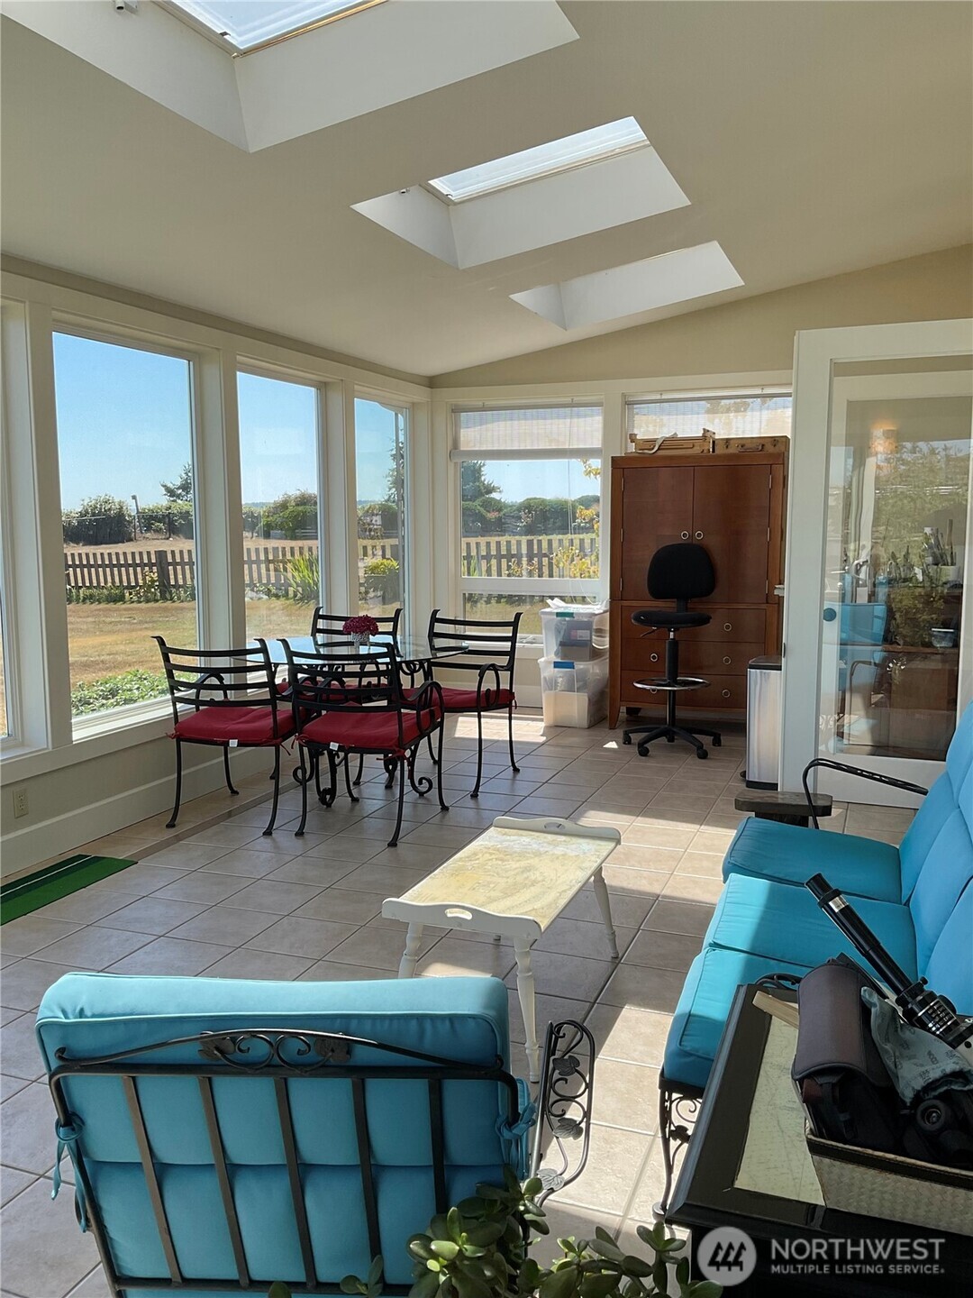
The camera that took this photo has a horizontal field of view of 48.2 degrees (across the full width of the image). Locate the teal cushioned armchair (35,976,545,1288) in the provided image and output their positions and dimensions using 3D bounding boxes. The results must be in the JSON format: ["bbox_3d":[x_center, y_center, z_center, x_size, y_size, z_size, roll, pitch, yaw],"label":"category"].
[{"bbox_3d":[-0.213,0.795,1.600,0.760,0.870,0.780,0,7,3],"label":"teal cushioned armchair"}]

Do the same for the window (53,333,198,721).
[{"bbox_3d":[-1.674,-0.569,5.180,0.100,1.760,1.120,2,7,20],"label":"window"}]

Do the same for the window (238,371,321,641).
[{"bbox_3d":[-1.214,-0.722,6.429,0.100,1.760,1.060,2,7,20],"label":"window"}]

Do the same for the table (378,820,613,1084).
[{"bbox_3d":[0.076,0.816,3.157,0.440,0.440,0.867,2,7,20],"label":"table"}]

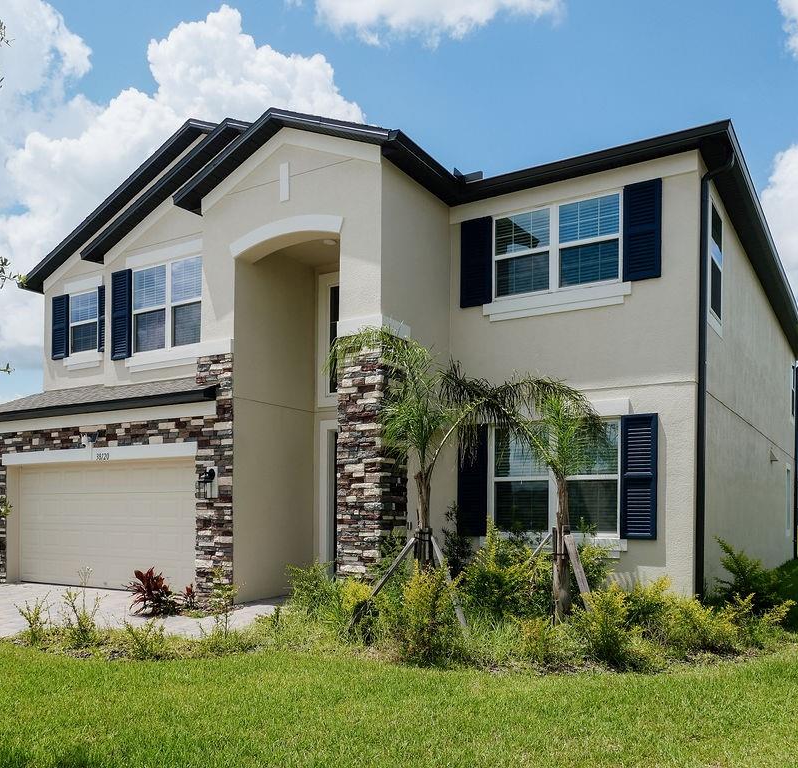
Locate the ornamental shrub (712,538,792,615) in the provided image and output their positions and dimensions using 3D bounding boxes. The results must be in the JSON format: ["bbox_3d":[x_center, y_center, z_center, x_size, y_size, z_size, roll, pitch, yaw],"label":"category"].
[{"bbox_3d":[4.940,2.712,9.950,1.050,1.040,1.000,-3,-8,32],"label":"ornamental shrub"}]

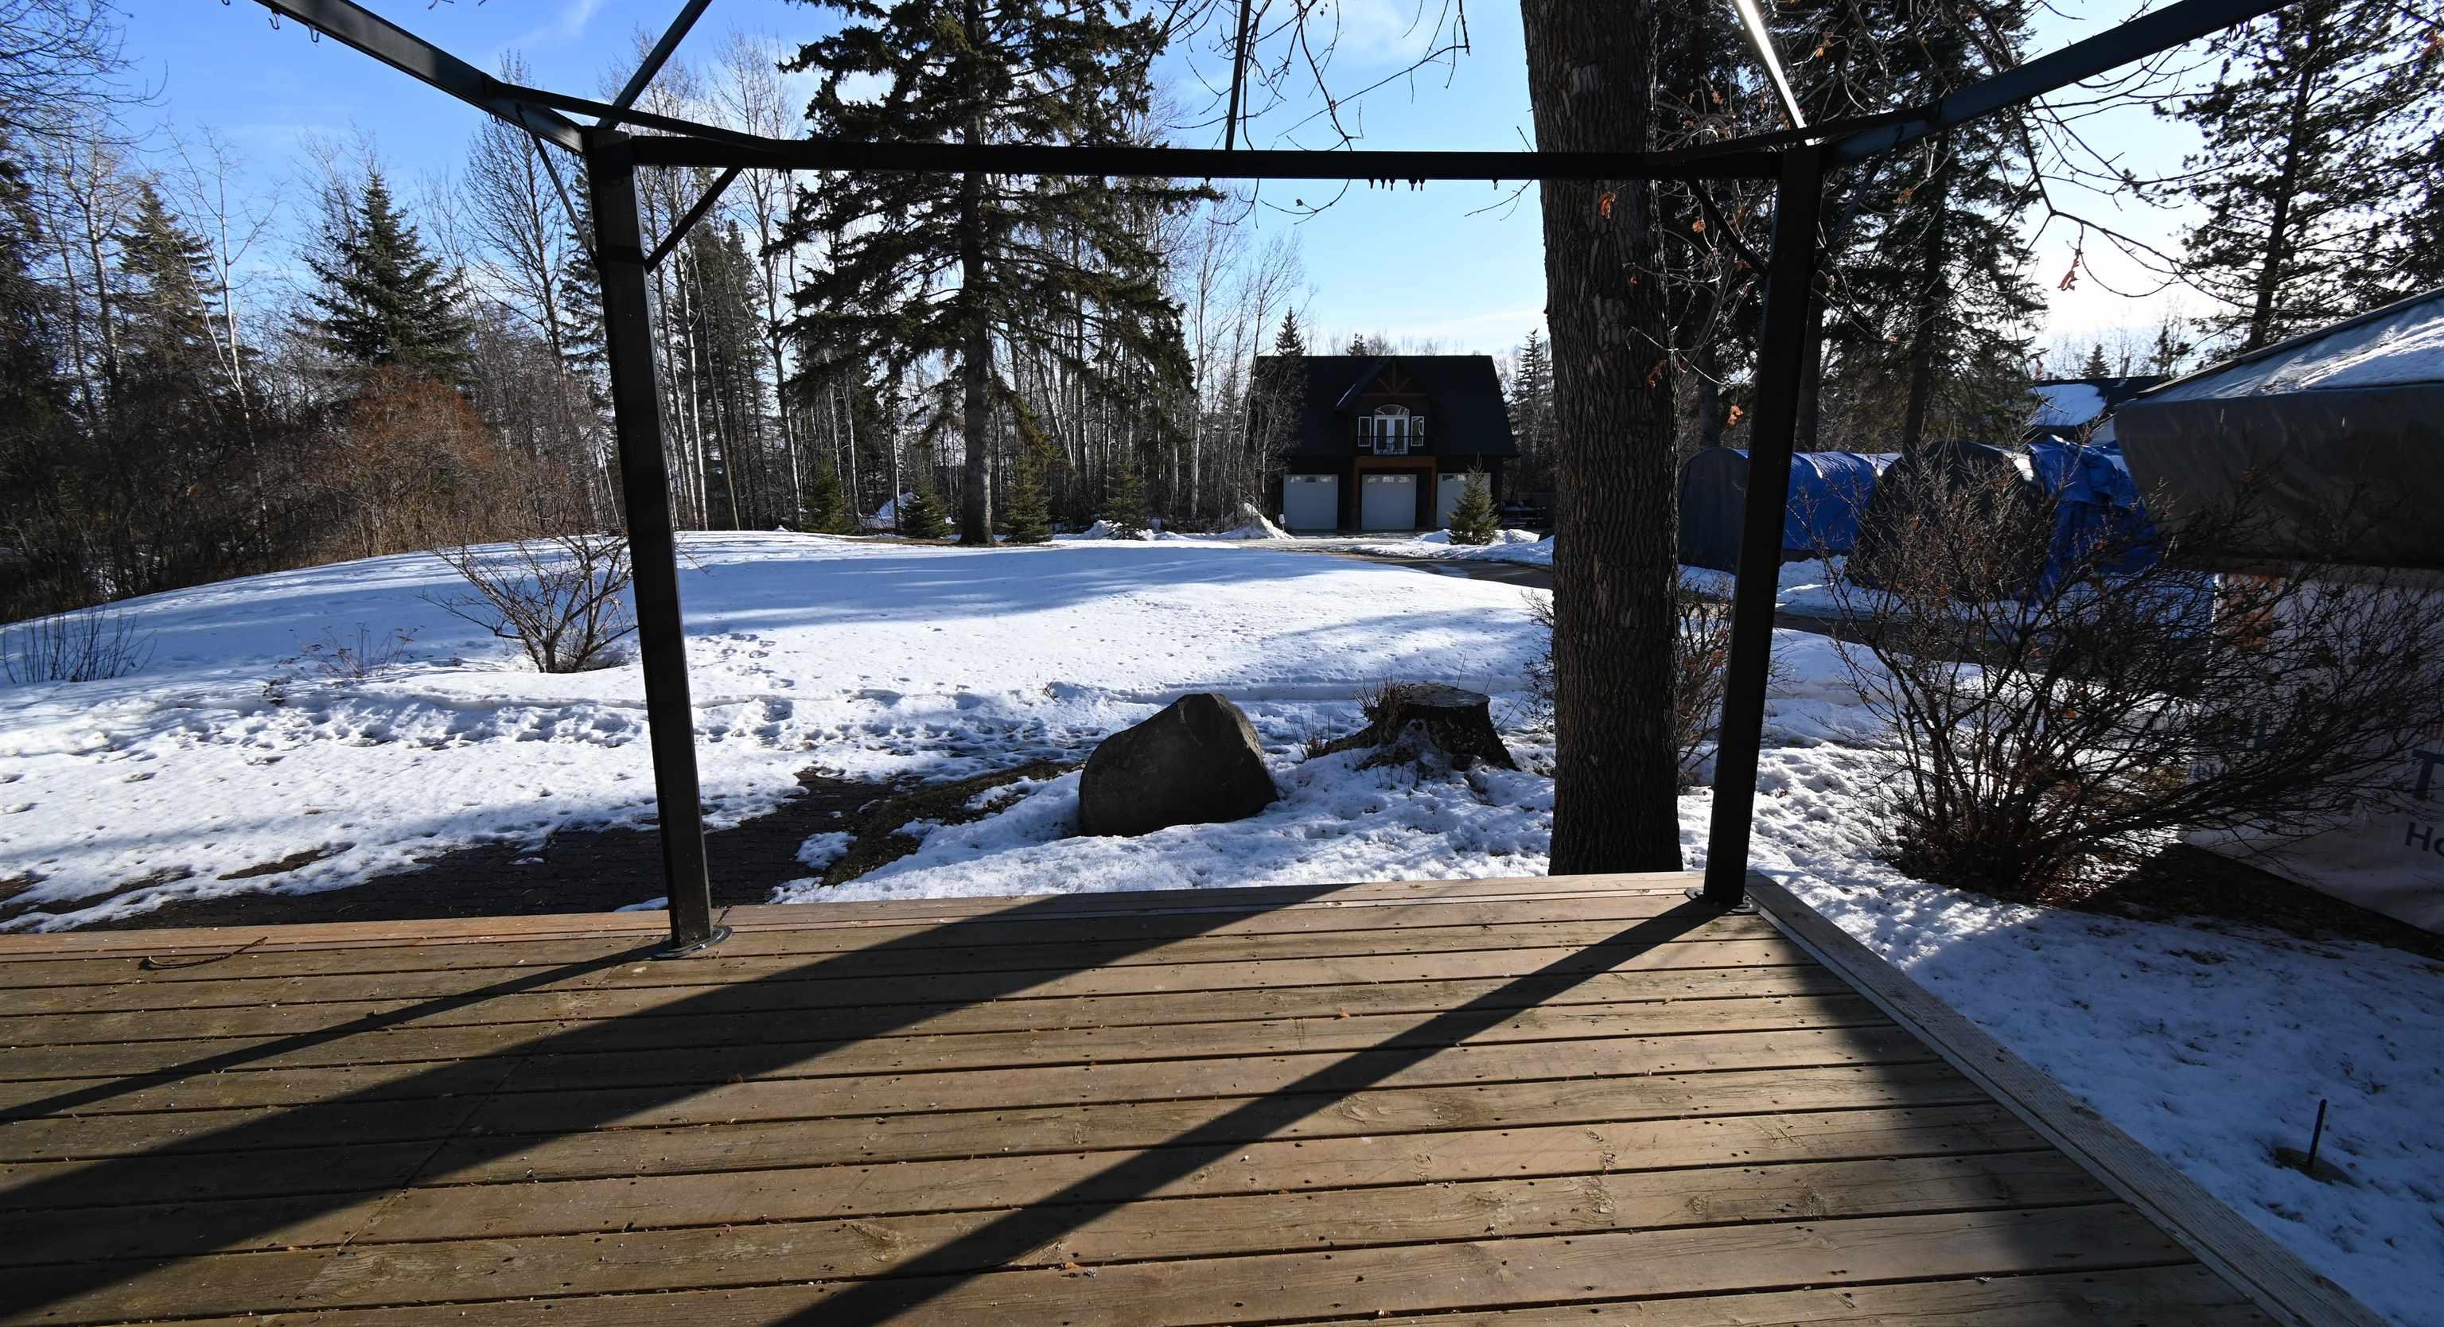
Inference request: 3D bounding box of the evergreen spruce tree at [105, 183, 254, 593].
[{"bbox_3d":[-20.337,-5.235,19.874,2.498,7.759,2.500,-11,16,-44],"label":"evergreen spruce tree"}]

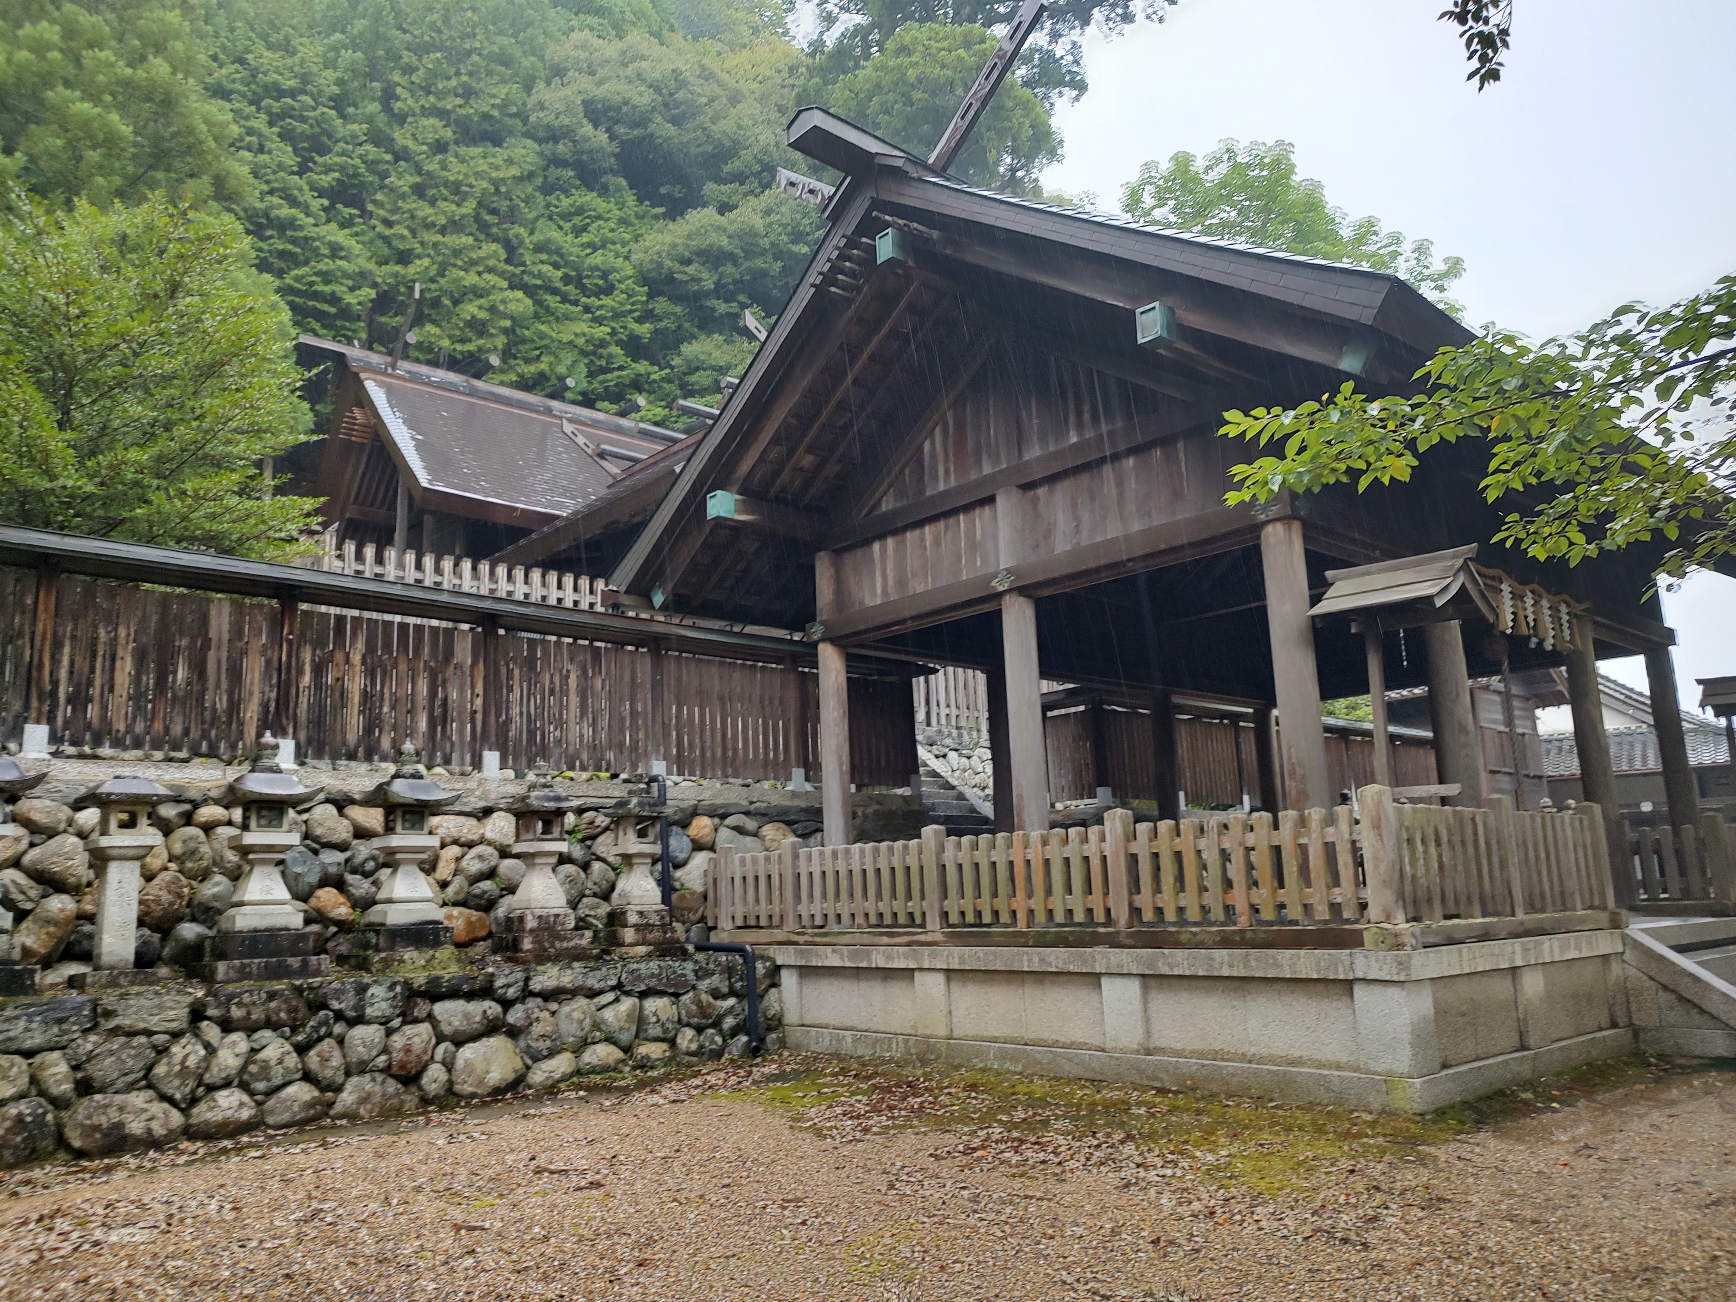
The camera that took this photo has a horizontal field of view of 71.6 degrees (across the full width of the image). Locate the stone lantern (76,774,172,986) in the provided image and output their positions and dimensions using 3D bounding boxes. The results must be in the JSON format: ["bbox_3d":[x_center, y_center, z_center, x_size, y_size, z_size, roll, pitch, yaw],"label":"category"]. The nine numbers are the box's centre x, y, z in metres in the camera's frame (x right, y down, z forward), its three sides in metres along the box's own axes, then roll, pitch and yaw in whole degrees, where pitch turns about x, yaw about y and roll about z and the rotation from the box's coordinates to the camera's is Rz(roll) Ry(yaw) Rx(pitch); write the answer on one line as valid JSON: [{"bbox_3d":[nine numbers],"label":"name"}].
[{"bbox_3d":[-5.600,1.722,9.022,0.601,1.564,0.601,9,-16,-43],"label":"stone lantern"}]

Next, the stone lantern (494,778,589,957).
[{"bbox_3d":[-3.118,1.987,11.511,0.678,1.835,0.678,9,-16,-43],"label":"stone lantern"}]

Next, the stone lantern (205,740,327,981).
[{"bbox_3d":[-4.903,1.642,9.797,0.814,2.000,0.814,9,-16,-43],"label":"stone lantern"}]

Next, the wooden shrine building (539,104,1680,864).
[{"bbox_3d":[5.603,-0.417,16.380,16.275,7.847,9.591,9,-16,-43],"label":"wooden shrine building"}]

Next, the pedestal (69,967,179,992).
[{"bbox_3d":[-5.535,2.432,8.919,0.620,0.165,0.601,9,-16,-43],"label":"pedestal"}]

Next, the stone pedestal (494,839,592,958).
[{"bbox_3d":[-3.106,2.356,11.436,0.678,1.081,0.678,9,-16,-43],"label":"stone pedestal"}]

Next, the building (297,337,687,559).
[{"bbox_3d":[-7.263,-1.873,30.311,13.562,8.816,8.525,9,-16,-43],"label":"building"}]

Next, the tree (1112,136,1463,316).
[{"bbox_3d":[11.549,-3.549,31.130,10.172,17.922,10.172,9,-16,-43],"label":"tree"}]

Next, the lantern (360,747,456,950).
[{"bbox_3d":[-4.067,1.692,10.608,0.717,1.827,0.717,9,-16,-43],"label":"lantern"}]

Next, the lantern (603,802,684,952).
[{"bbox_3d":[-2.343,2.203,12.217,0.630,1.636,0.630,9,-16,-43],"label":"lantern"}]

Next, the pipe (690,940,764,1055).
[{"bbox_3d":[-1.535,3.593,12.590,0.126,1.104,1.133,9,-16,-43],"label":"pipe"}]

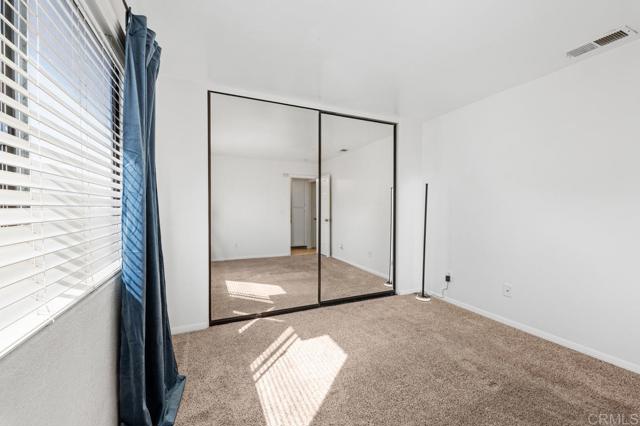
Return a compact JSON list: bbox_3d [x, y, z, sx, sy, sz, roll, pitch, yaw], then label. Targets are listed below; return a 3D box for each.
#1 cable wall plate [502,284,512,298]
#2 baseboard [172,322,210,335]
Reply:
[{"bbox_3d":[1.910,0.800,2.536,0.012,0.117,0.072,0,2,-26],"label":"cable wall plate"},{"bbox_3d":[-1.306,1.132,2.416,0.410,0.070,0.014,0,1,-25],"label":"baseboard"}]

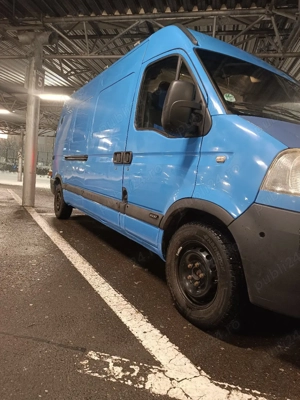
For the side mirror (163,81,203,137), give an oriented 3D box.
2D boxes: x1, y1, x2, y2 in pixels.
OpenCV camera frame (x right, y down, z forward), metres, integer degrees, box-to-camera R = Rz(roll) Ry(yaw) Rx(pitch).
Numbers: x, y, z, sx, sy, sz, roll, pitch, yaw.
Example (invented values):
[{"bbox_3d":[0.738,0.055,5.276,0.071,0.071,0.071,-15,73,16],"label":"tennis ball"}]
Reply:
[{"bbox_3d":[0.248,-0.607,1.938,0.250,0.370,0.170,2,6,-31],"label":"side mirror"}]

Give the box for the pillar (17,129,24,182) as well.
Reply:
[{"bbox_3d":[-6.829,-2.357,14.694,0.230,2.850,0.230,2,6,-31],"label":"pillar"}]

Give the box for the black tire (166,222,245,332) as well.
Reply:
[{"bbox_3d":[0.413,0.532,2.062,0.225,0.695,0.695,2,6,-31],"label":"black tire"}]

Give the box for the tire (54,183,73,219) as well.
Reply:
[{"bbox_3d":[-1.701,0.013,5.510,0.225,0.695,0.695,2,6,-31],"label":"tire"}]

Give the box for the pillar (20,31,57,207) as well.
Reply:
[{"bbox_3d":[-2.732,-1.836,6.461,0.310,4.000,0.310,2,6,-31],"label":"pillar"}]

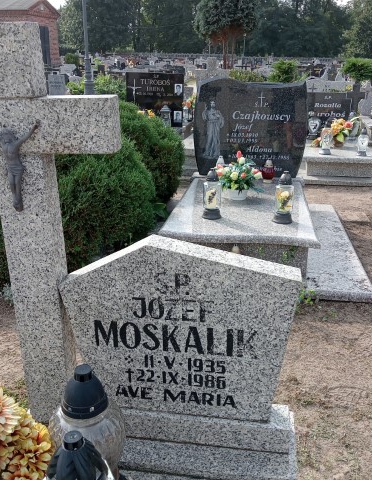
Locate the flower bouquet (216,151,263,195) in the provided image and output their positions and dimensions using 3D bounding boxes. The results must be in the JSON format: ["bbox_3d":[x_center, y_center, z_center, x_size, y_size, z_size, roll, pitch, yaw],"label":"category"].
[{"bbox_3d":[0.414,-0.507,3.990,0.370,0.370,0.320,2,20,8],"label":"flower bouquet"}]

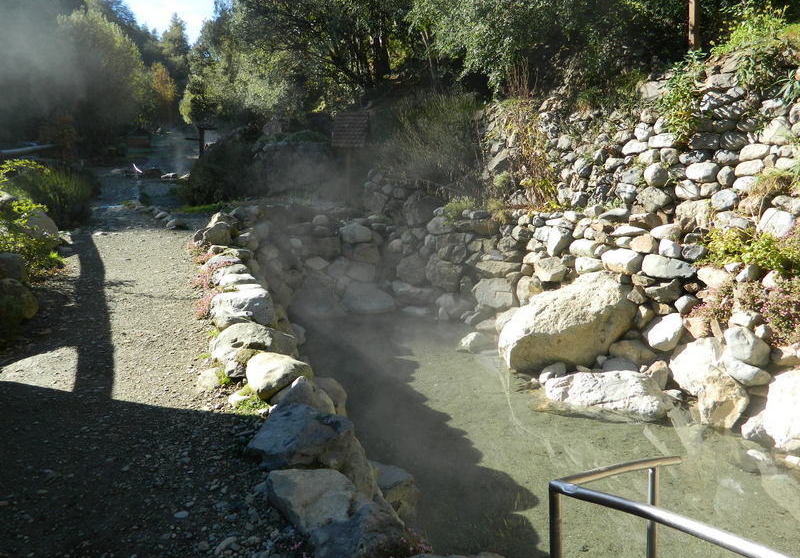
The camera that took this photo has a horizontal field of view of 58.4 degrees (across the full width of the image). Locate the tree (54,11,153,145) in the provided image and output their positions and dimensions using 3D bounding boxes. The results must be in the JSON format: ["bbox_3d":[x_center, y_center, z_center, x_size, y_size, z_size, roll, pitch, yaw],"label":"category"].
[{"bbox_3d":[-15.727,-10.635,38.000,4.900,7.300,4.600,-6,13,-22],"label":"tree"}]

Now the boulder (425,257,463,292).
[{"bbox_3d":[0.601,-0.062,9.900,0.500,0.470,0.420,-1,12,0],"label":"boulder"}]

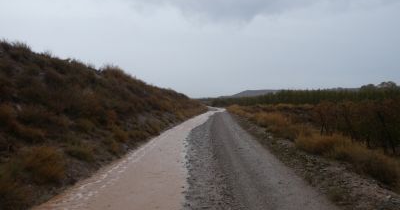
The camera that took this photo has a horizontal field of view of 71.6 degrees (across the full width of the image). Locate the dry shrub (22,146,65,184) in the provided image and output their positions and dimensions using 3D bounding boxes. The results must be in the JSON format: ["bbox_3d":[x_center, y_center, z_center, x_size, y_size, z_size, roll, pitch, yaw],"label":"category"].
[{"bbox_3d":[-2.783,1.058,4.931,0.747,0.662,0.710,0,1,0],"label":"dry shrub"}]

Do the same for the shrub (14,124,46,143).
[{"bbox_3d":[-3.512,0.590,5.745,0.663,0.406,0.630,0,1,0],"label":"shrub"}]

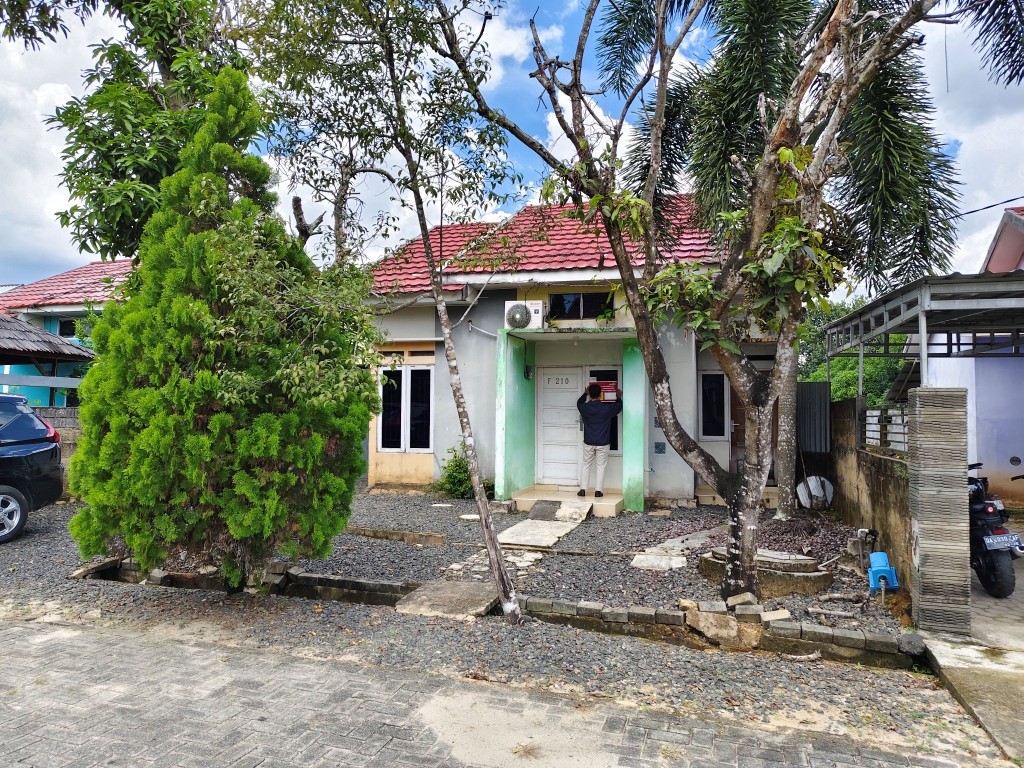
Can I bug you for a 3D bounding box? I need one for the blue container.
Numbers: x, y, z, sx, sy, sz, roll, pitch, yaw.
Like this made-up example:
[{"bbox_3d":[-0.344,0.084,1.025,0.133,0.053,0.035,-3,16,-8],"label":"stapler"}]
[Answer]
[{"bbox_3d":[3.054,1.560,5.600,0.225,0.190,0.330,-5,6,24],"label":"blue container"}]

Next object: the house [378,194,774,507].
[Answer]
[{"bbox_3d":[1.744,-1.039,14.506,7.550,6.180,8.900,0,-1,17],"label":"house"}]

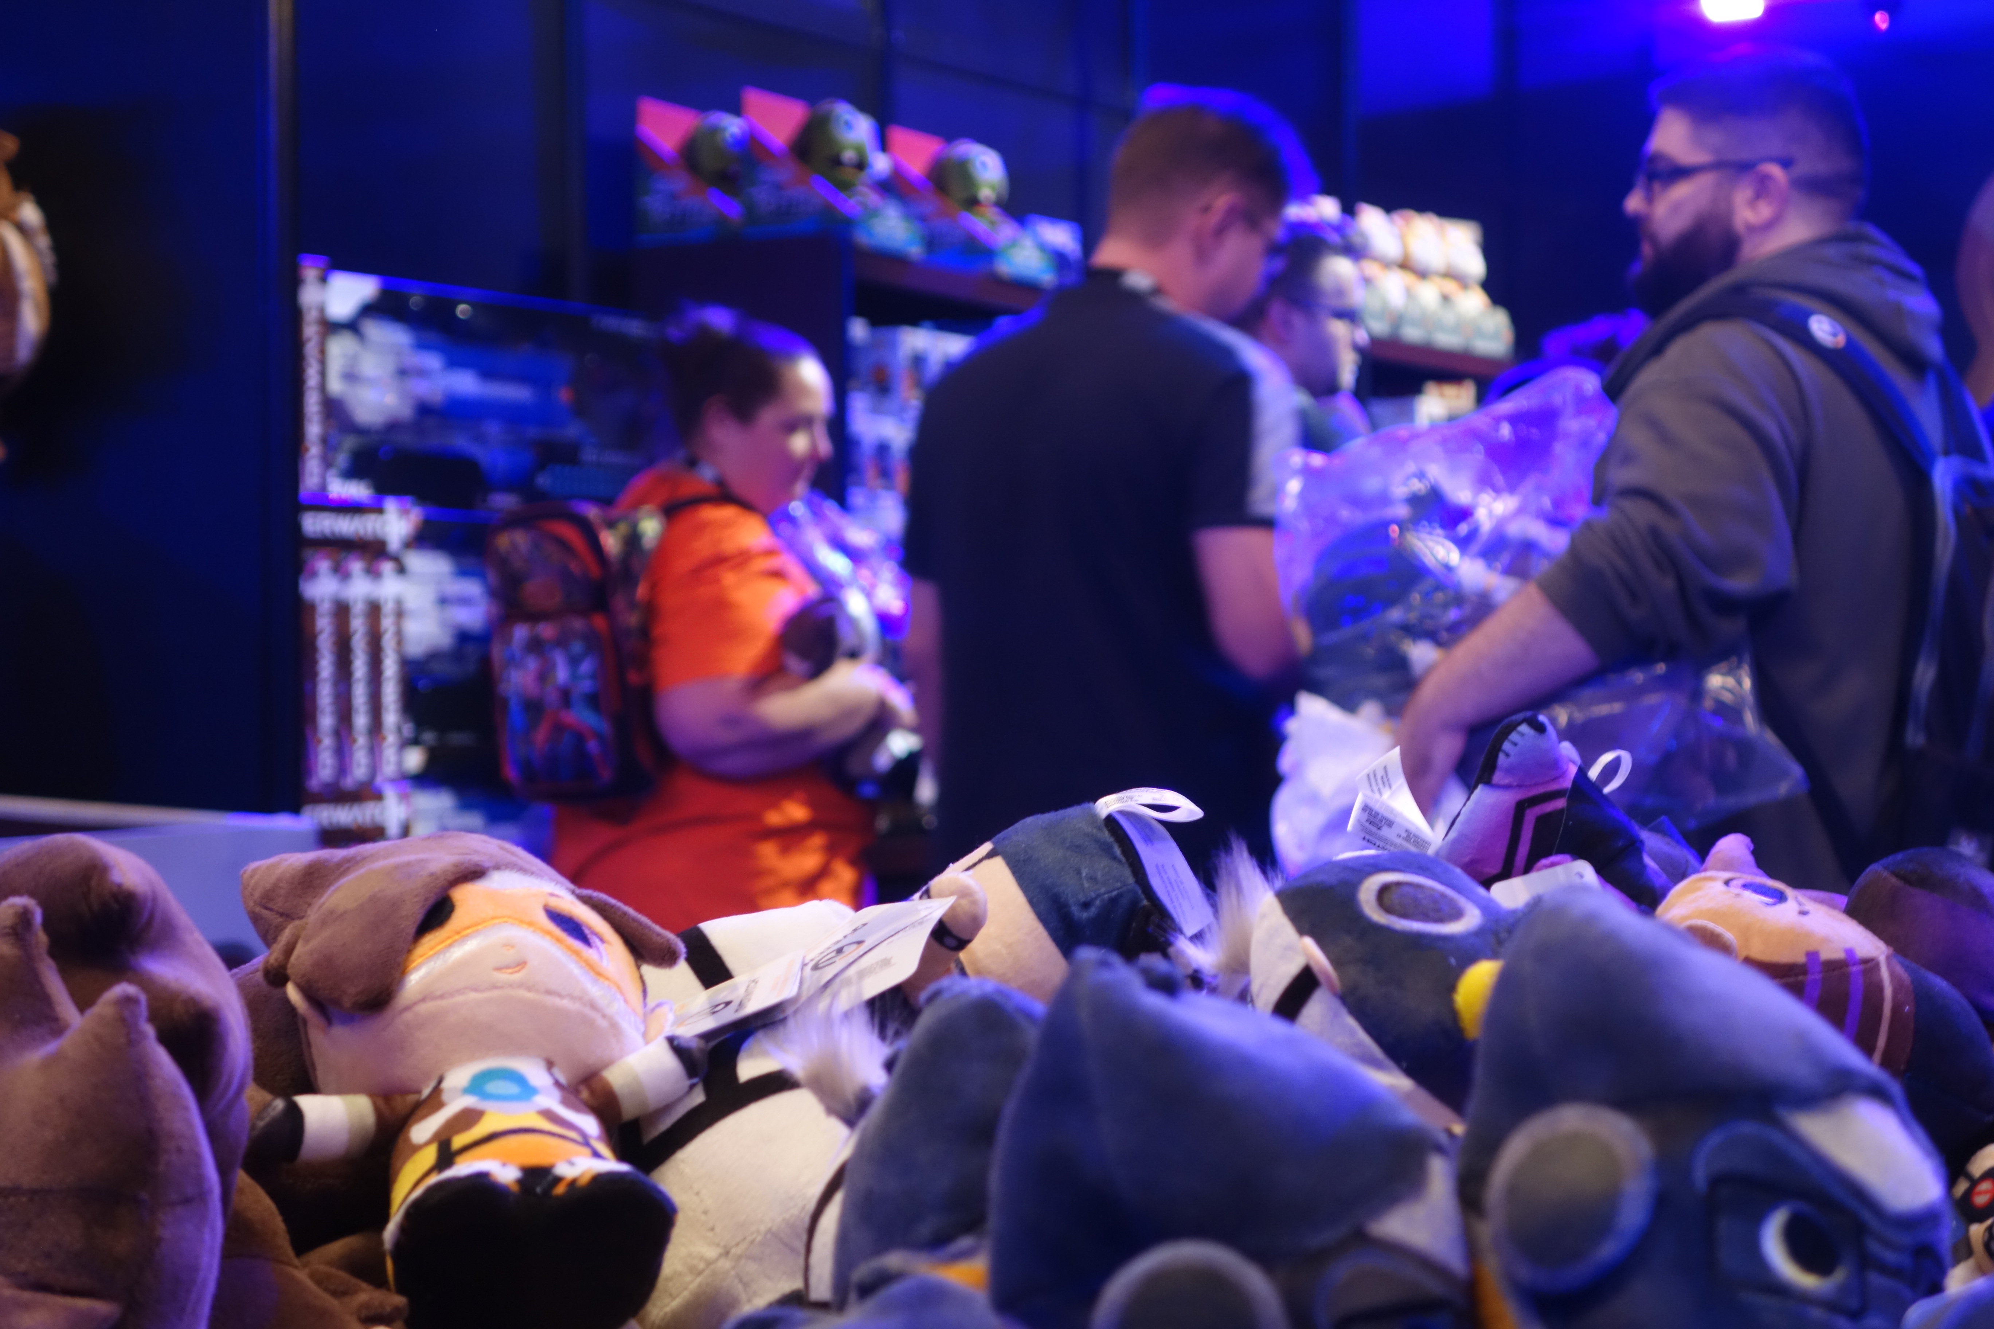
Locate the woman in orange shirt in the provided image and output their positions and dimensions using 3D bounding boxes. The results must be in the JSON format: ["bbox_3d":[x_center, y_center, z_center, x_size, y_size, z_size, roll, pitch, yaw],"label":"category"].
[{"bbox_3d":[-0.317,0.377,5.184,0.460,1.620,0.500,0,-1,-28],"label":"woman in orange shirt"}]

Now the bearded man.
[{"bbox_3d":[0.669,0.293,4.062,0.550,1.770,0.550,-1,-1,12],"label":"bearded man"}]

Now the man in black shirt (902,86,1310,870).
[{"bbox_3d":[0.124,0.280,4.482,0.500,1.780,0.380,-1,-1,37],"label":"man in black shirt"}]

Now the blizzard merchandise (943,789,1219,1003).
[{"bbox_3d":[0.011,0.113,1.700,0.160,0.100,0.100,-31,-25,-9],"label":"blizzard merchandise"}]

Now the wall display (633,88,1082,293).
[{"bbox_3d":[-0.219,-0.785,7.107,0.440,0.240,0.680,-1,-1,33],"label":"wall display"}]

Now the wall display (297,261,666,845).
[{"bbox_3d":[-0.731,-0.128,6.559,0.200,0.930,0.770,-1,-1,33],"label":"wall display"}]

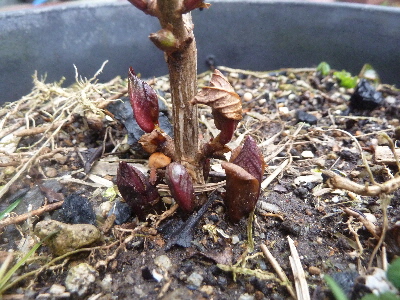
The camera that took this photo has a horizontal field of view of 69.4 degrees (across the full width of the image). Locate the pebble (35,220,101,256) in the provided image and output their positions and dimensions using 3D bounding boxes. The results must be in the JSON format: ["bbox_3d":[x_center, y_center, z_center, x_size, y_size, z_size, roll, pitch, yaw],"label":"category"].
[{"bbox_3d":[-0.053,0.035,0.115,0.025,0.012,0.013,0,30,0],"label":"pebble"}]

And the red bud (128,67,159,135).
[{"bbox_3d":[-0.025,-0.022,0.128,0.012,0.030,0.011,-17,20,10],"label":"red bud"}]

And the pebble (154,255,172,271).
[{"bbox_3d":[-0.014,0.043,0.109,0.006,0.005,0.006,0,30,0],"label":"pebble"}]

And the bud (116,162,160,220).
[{"bbox_3d":[-0.027,0.018,0.125,0.013,0.027,0.012,-23,21,13],"label":"bud"}]

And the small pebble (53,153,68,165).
[{"bbox_3d":[-0.085,0.005,0.177,0.008,0.006,0.007,0,30,0],"label":"small pebble"}]

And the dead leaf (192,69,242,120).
[{"bbox_3d":[0.008,-0.027,0.138,0.025,0.025,0.016,0,30,0],"label":"dead leaf"}]

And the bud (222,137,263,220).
[{"bbox_3d":[0.018,0.013,0.122,0.016,0.036,0.014,5,21,-3],"label":"bud"}]

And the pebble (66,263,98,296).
[{"bbox_3d":[-0.045,0.049,0.110,0.013,0.011,0.013,0,30,0],"label":"pebble"}]

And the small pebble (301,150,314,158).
[{"bbox_3d":[0.065,0.003,0.175,0.008,0.004,0.006,0,30,0],"label":"small pebble"}]

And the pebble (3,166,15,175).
[{"bbox_3d":[-0.111,0.012,0.168,0.006,0.004,0.005,0,30,0],"label":"pebble"}]

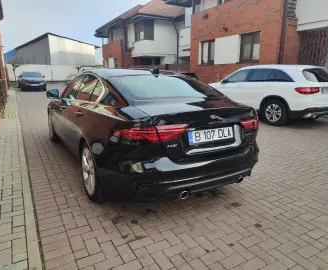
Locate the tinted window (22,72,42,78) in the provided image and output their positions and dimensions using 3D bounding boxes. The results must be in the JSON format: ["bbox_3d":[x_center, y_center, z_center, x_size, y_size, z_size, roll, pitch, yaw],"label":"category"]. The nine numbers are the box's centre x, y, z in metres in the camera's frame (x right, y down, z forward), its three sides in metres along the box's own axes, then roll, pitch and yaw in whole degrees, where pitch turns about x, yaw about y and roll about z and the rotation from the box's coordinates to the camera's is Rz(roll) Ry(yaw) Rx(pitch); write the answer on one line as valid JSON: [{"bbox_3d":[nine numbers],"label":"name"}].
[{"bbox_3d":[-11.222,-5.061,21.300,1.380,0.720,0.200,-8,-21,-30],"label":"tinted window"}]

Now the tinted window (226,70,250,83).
[{"bbox_3d":[2.381,-1.830,7.862,0.070,0.400,0.980,15,4,-32],"label":"tinted window"}]

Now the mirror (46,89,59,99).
[{"bbox_3d":[-1.851,-0.678,4.149,0.235,0.165,0.160,-8,15,-30],"label":"mirror"}]

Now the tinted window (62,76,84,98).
[{"bbox_3d":[-1.361,-0.696,3.704,0.070,0.420,1.000,17,2,-33],"label":"tinted window"}]

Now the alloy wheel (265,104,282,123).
[{"bbox_3d":[3.023,-0.598,6.748,0.190,0.490,0.490,-7,15,-29],"label":"alloy wheel"}]

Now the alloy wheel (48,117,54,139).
[{"bbox_3d":[-2.198,-0.154,5.078,0.180,0.490,0.490,-8,15,-30],"label":"alloy wheel"}]

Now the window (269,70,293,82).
[{"bbox_3d":[3.109,-1.553,6.603,0.070,0.360,0.840,15,4,-32],"label":"window"}]

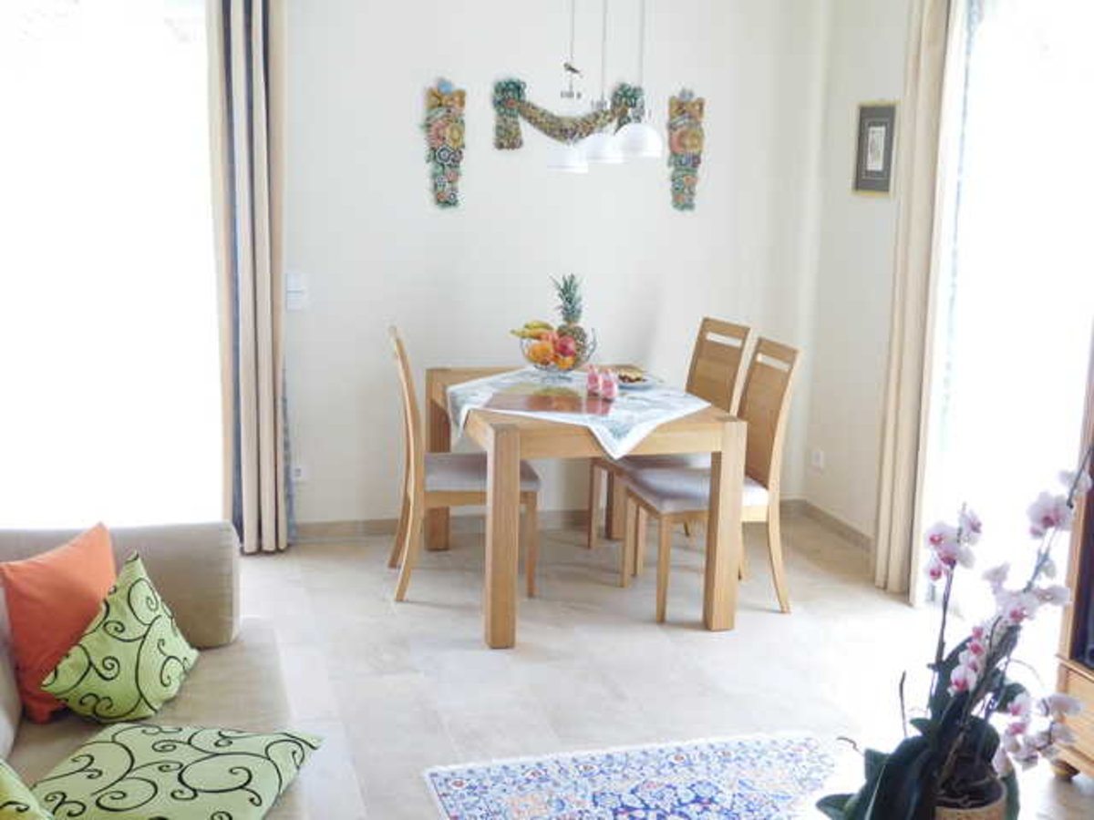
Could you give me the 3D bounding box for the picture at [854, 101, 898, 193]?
[{"bbox_3d":[1.397,-1.113,5.374,0.020,0.400,0.325,-1,12,-16],"label":"picture"}]

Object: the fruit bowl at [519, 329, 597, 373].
[{"bbox_3d":[0.047,-0.227,5.231,0.310,0.160,0.310,2,11,0],"label":"fruit bowl"}]

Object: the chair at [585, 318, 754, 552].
[{"bbox_3d":[0.520,0.132,5.297,0.540,0.990,0.425,-4,13,-27],"label":"chair"}]

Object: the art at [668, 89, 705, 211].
[{"bbox_3d":[0.608,-1.137,5.535,0.170,0.525,0.040,-1,12,-16],"label":"art"}]

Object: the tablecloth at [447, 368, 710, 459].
[{"bbox_3d":[0.090,0.013,4.848,0.930,0.170,1.180,-1,12,-16],"label":"tablecloth"}]

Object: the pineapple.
[{"bbox_3d":[0.098,-0.375,5.248,0.140,0.380,0.140,2,11,0],"label":"pineapple"}]

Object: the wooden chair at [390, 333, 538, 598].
[{"bbox_3d":[-0.329,0.189,4.872,0.540,0.990,0.425,0,11,-11],"label":"wooden chair"}]

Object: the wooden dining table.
[{"bbox_3d":[0.089,0.309,4.911,0.908,0.765,1.184,-1,12,-16],"label":"wooden dining table"}]

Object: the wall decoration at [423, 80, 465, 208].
[{"bbox_3d":[-0.420,-1.108,5.251,0.170,0.525,0.040,-1,12,-16],"label":"wall decoration"}]

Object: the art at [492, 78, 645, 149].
[{"bbox_3d":[0.097,-1.242,5.369,0.680,0.295,0.040,-1,12,-16],"label":"art"}]

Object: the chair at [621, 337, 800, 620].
[{"bbox_3d":[0.613,0.240,4.766,0.540,0.990,0.425,-1,12,-16],"label":"chair"}]

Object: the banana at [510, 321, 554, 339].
[{"bbox_3d":[-0.058,-0.322,5.160,0.195,0.070,0.100,-1,12,-16],"label":"banana"}]

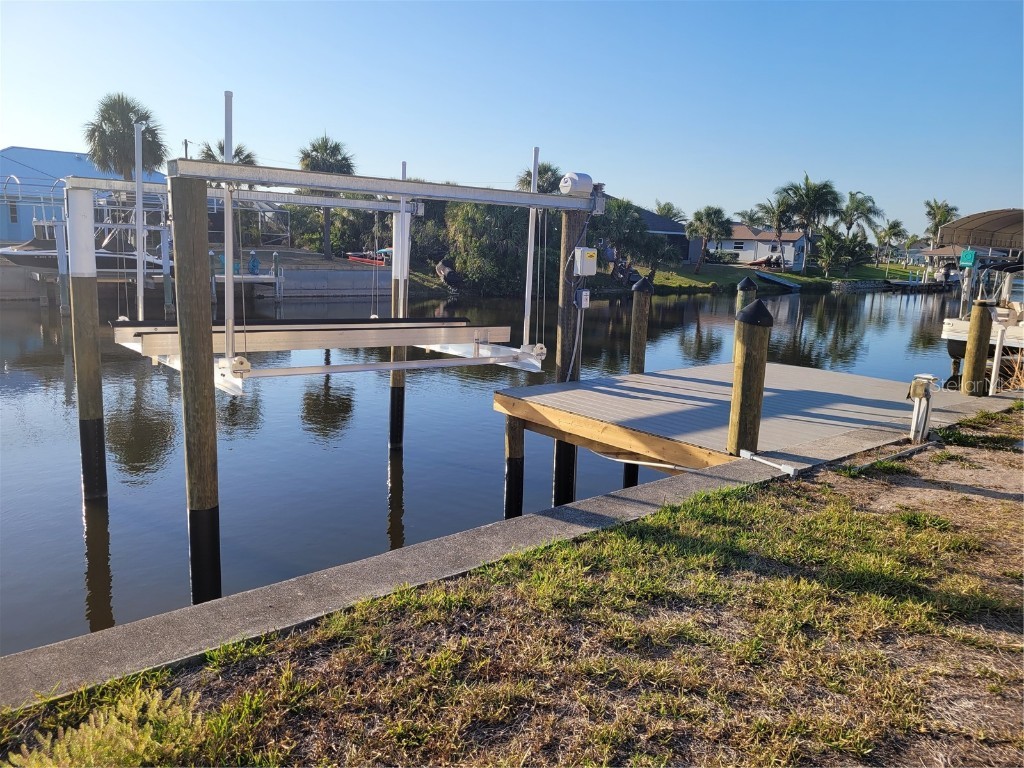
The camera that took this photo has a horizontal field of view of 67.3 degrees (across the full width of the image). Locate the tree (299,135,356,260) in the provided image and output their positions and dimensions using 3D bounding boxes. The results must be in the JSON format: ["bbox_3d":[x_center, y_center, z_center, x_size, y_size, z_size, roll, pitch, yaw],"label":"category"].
[{"bbox_3d":[-10.117,-10.178,42.174,3.180,6.733,3.180,0,10,-14],"label":"tree"}]

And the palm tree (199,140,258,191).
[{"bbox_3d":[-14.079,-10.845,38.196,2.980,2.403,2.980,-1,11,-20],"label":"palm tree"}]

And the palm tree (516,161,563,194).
[{"bbox_3d":[2.205,-14.271,64.000,4.160,8.460,4.160,2,10,1],"label":"palm tree"}]

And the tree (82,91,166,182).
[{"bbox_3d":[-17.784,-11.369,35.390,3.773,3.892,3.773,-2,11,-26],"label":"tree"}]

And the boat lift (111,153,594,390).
[{"bbox_3d":[-1.938,-1.282,8.809,4.772,2.038,3.775,-6,13,-39],"label":"boat lift"}]

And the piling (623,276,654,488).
[{"bbox_3d":[1.526,0.040,9.463,0.240,2.680,0.240,4,10,9],"label":"piling"}]

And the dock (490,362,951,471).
[{"bbox_3d":[2.672,0.256,8.537,4.850,0.280,3.000,-6,13,-39],"label":"dock"}]

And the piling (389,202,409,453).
[{"bbox_3d":[-1.754,-0.765,11.854,0.245,3.654,0.245,-6,13,-39],"label":"piling"}]

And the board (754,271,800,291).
[{"bbox_3d":[24.082,-9.338,69.830,4.200,0.250,1.300,29,23,31],"label":"board"}]

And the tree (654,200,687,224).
[{"bbox_3d":[21.845,-21.500,106.000,5.100,7.700,5.100,4,10,11],"label":"tree"}]

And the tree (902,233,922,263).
[{"bbox_3d":[52.485,-17.750,100.792,2.621,4.135,2.621,8,11,26],"label":"tree"}]

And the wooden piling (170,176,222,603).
[{"bbox_3d":[-2.570,0.195,6.274,0.260,3.662,0.260,-6,13,-39],"label":"wooden piling"}]

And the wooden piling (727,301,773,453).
[{"bbox_3d":[1.799,-0.046,5.801,0.270,1.195,0.270,6,11,17],"label":"wooden piling"}]

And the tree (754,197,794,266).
[{"bbox_3d":[30.776,-17.729,90.000,5.030,9.040,5.030,5,11,18],"label":"tree"}]

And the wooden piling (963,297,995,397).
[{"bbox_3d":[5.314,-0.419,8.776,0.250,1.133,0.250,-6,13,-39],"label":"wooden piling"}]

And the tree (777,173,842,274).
[{"bbox_3d":[33.427,-18.156,87.000,7.470,11.720,7.470,6,11,20],"label":"tree"}]

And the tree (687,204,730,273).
[{"bbox_3d":[20.439,-15.031,80.000,4.580,7.400,4.580,4,10,14],"label":"tree"}]

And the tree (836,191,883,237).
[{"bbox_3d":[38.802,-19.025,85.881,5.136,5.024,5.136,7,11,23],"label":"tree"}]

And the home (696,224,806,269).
[{"bbox_3d":[26.386,-15.293,84.684,11.000,4.881,7.500,12,14,42],"label":"home"}]

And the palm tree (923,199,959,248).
[{"bbox_3d":[72.598,-25.946,130.000,6.590,10.990,6.590,7,11,28],"label":"palm tree"}]

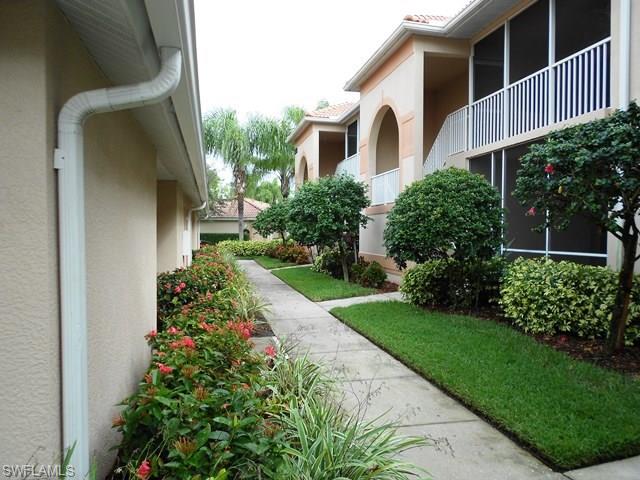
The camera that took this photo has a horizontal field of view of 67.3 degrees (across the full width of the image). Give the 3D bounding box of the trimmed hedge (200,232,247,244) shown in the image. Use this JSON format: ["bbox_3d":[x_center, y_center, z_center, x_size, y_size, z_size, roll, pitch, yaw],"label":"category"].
[{"bbox_3d":[-7.306,0.201,34.756,4.000,1.300,1.100,-1,1,-13],"label":"trimmed hedge"}]

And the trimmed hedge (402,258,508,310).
[{"bbox_3d":[2.746,0.829,10.132,1.350,0.970,1.900,-1,1,-13],"label":"trimmed hedge"}]

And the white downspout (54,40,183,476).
[{"bbox_3d":[-0.811,0.274,2.005,0.480,2.200,0.110,-1,1,-13],"label":"white downspout"}]

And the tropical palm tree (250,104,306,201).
[{"bbox_3d":[-3.253,-4.562,36.420,4.600,10.840,4.400,-1,1,-13],"label":"tropical palm tree"}]

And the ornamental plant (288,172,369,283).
[{"bbox_3d":[0.255,-0.359,14.400,2.500,3.150,2.400,-1,1,-13],"label":"ornamental plant"}]

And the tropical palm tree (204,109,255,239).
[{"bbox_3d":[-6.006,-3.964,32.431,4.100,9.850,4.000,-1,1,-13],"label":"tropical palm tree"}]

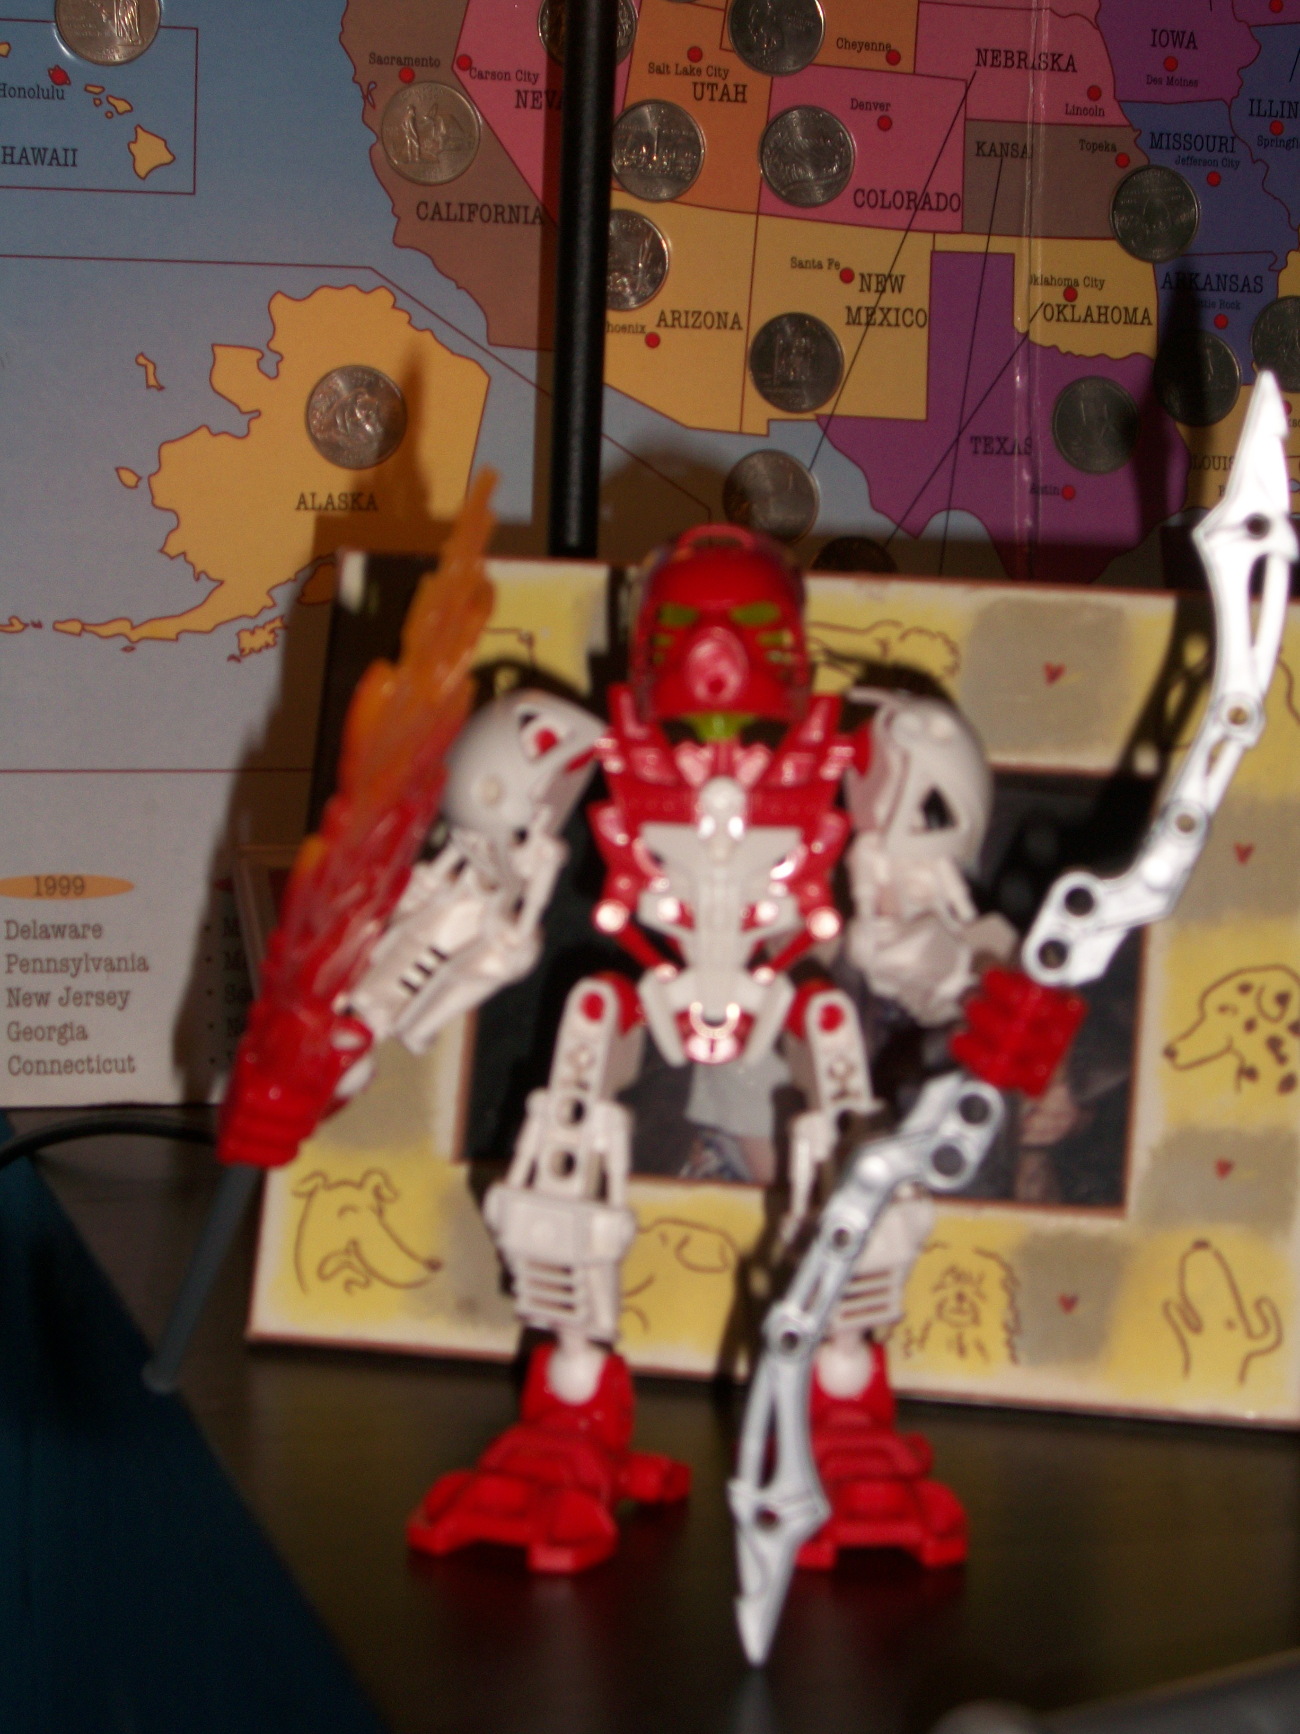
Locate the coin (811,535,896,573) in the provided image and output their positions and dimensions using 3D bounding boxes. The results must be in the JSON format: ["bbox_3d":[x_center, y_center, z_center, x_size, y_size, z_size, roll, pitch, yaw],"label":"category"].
[{"bbox_3d":[0.049,-0.067,1.014,0.024,0.024,0.002,1,0,-16],"label":"coin"}]

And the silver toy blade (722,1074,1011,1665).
[{"bbox_3d":[0.025,0.067,0.577,0.019,0.088,0.009,24,12,0],"label":"silver toy blade"}]

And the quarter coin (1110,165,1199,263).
[{"bbox_3d":[0.125,-0.162,1.046,0.024,0.024,0.002,1,0,-22],"label":"quarter coin"}]

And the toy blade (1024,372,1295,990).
[{"bbox_3d":[0.073,-0.022,0.557,0.019,0.088,0.009,22,12,0],"label":"toy blade"}]

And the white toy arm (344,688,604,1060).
[{"bbox_3d":[-0.024,0.001,0.620,0.028,0.062,0.034,20,-25,6],"label":"white toy arm"}]

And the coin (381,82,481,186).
[{"bbox_3d":[-0.051,-0.172,0.985,0.024,0.024,0.002,1,0,-16],"label":"coin"}]

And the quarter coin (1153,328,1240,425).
[{"bbox_3d":[0.137,-0.122,1.052,0.024,0.024,0.002,1,0,-22],"label":"quarter coin"}]

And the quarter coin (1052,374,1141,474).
[{"bbox_3d":[0.110,-0.109,1.036,0.024,0.024,0.002,1,0,-22],"label":"quarter coin"}]

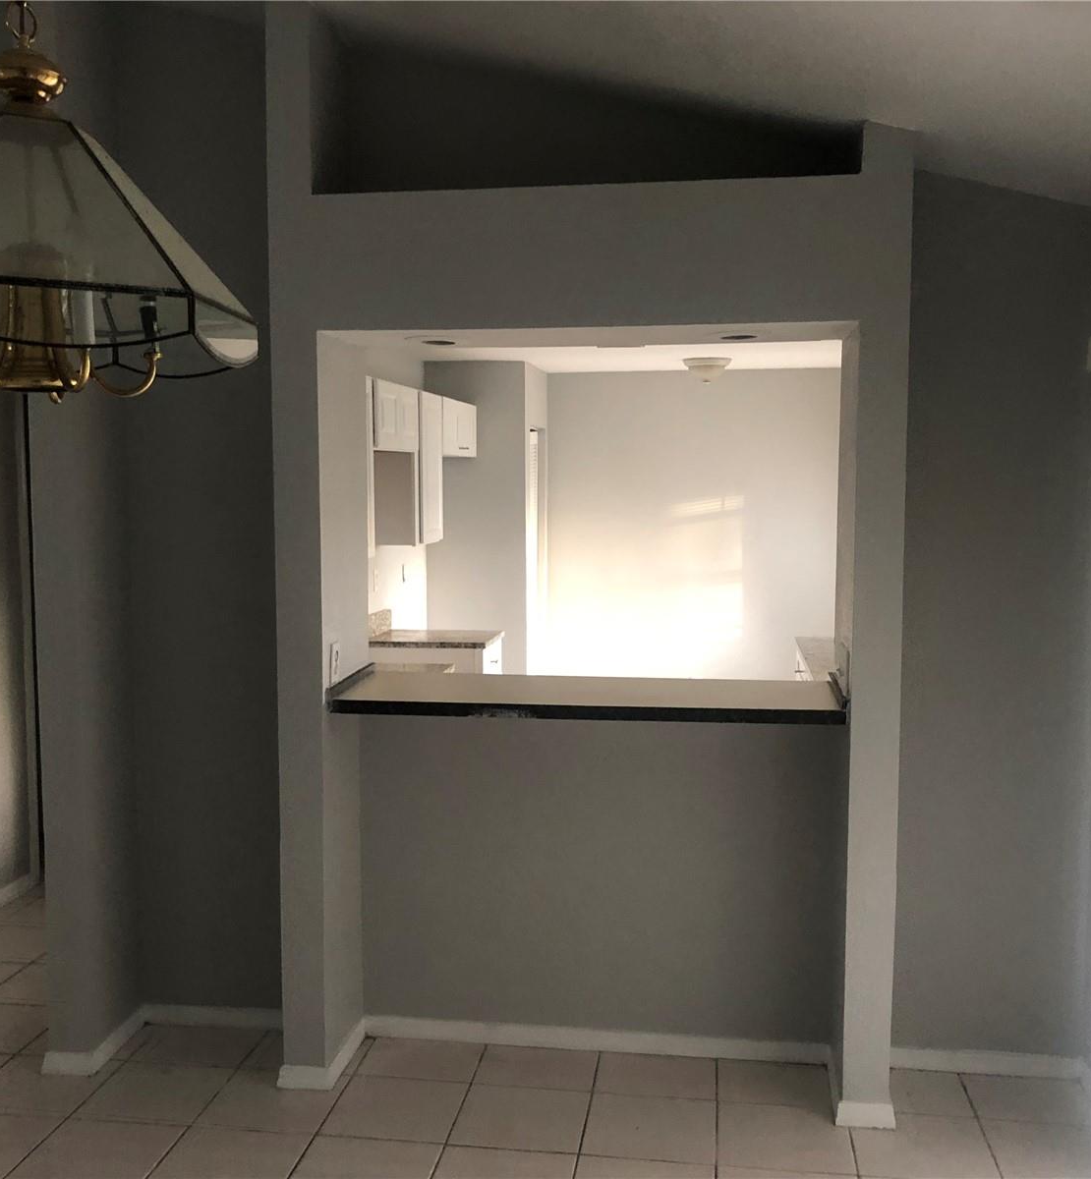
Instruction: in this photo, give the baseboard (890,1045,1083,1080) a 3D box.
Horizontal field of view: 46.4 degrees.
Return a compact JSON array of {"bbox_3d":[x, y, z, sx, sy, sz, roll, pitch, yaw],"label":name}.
[{"bbox_3d":[1.226,1.336,3.585,0.554,0.062,0.017,1,4,7],"label":"baseboard"}]

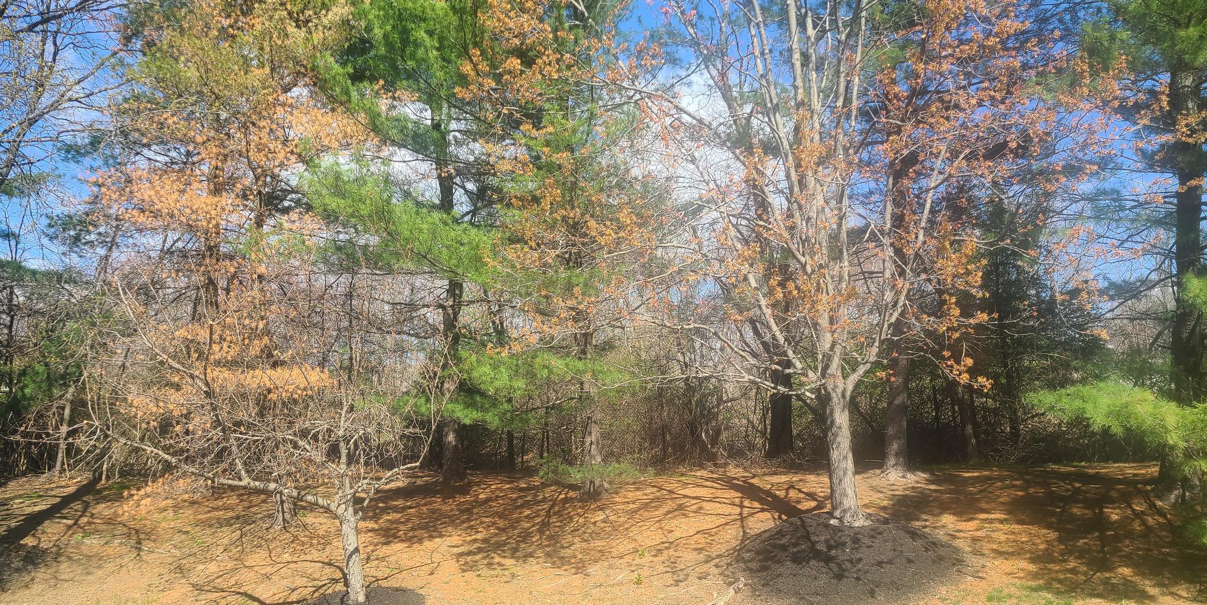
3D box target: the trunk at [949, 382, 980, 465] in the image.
[{"bbox_3d":[5.577,1.857,14.000,0.349,1.281,0.291,0,0,0],"label":"trunk"}]

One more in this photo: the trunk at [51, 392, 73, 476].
[{"bbox_3d":[-7.881,1.908,13.200,0.220,1.222,0.165,7,0,0],"label":"trunk"}]

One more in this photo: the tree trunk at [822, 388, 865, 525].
[{"bbox_3d":[2.498,1.594,9.400,0.411,1.437,0.372,0,0,0],"label":"tree trunk"}]

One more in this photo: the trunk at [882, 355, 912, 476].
[{"bbox_3d":[4.212,1.623,13.000,0.419,1.798,0.379,0,0,0],"label":"trunk"}]

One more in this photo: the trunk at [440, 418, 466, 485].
[{"bbox_3d":[-2.047,2.021,12.300,0.333,0.908,0.307,0,0,0],"label":"trunk"}]

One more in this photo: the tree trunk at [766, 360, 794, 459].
[{"bbox_3d":[2.813,1.719,14.500,0.422,1.584,0.392,0,0,0],"label":"tree trunk"}]

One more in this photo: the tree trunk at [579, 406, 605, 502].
[{"bbox_3d":[-0.147,1.886,11.300,0.317,1.175,0.294,0,0,0],"label":"tree trunk"}]

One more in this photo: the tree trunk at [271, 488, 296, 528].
[{"bbox_3d":[-3.355,2.149,9.500,0.257,0.415,0.247,0,0,0],"label":"tree trunk"}]

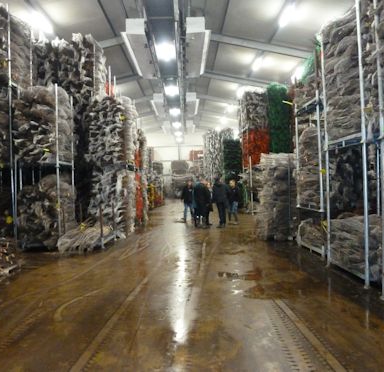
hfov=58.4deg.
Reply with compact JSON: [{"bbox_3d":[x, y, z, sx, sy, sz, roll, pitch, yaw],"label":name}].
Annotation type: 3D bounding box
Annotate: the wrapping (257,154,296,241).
[{"bbox_3d":[2.460,0.280,9.850,1.100,2.350,1.150,-2,1,-1],"label":"wrapping"}]

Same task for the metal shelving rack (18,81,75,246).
[{"bbox_3d":[-3.910,-0.500,9.250,1.150,4.200,1.150,-2,1,-1],"label":"metal shelving rack"}]

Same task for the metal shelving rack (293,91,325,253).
[{"bbox_3d":[3.120,-0.220,7.600,1.150,3.360,1.360,-2,1,-1],"label":"metal shelving rack"}]

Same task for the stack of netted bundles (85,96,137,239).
[{"bbox_3d":[-2.570,-0.530,11.000,1.300,4.200,1.250,-2,1,-1],"label":"stack of netted bundles"}]

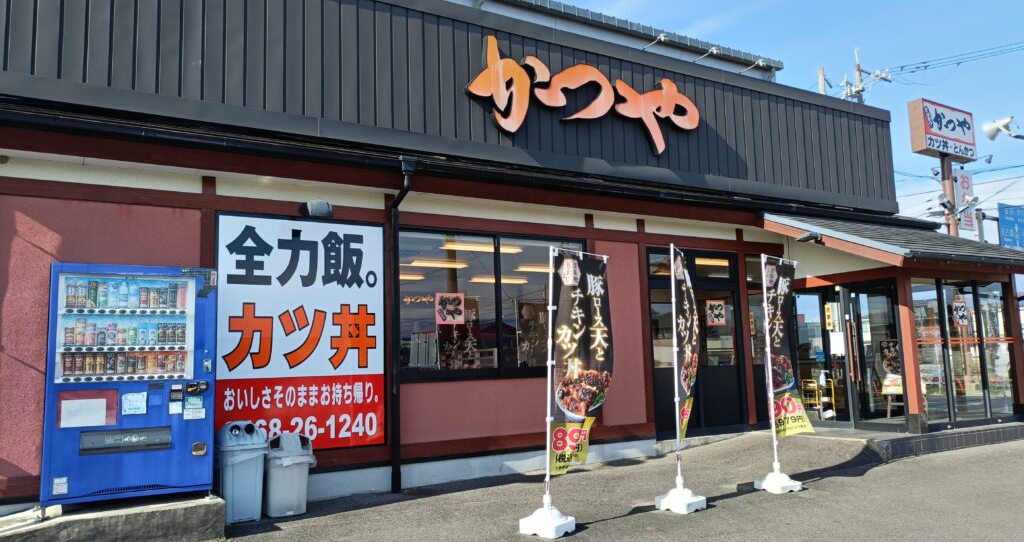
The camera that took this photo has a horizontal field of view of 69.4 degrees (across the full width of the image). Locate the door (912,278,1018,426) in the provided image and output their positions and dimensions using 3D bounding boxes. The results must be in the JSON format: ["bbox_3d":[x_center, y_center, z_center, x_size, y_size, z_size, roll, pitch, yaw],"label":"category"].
[{"bbox_3d":[6.536,1.132,10.648,2.520,2.000,0.100,2,-8,-32],"label":"door"}]

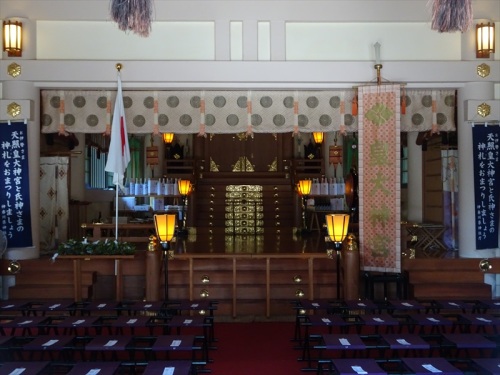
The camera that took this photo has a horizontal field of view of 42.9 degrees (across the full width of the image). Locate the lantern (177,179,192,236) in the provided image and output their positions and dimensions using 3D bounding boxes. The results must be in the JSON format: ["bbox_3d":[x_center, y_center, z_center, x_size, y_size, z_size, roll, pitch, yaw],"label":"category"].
[{"bbox_3d":[-1.418,0.450,13.735,0.277,1.220,0.277,0,0,-1],"label":"lantern"}]

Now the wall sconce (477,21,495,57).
[{"bbox_3d":[3.316,-2.075,8.959,0.251,0.456,0.205,0,0,-1],"label":"wall sconce"}]

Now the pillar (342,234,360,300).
[{"bbox_3d":[1.312,1.113,8.180,0.195,1.025,0.195,0,0,-1],"label":"pillar"}]

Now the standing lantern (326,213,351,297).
[{"bbox_3d":[1.108,0.975,8.050,0.290,1.290,0.290,0,-1,-1],"label":"standing lantern"}]

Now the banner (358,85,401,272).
[{"bbox_3d":[1.647,-0.114,8.050,0.540,2.370,0.050,0,-1,16],"label":"banner"}]

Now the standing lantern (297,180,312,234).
[{"bbox_3d":[1.330,0.471,15.200,0.285,1.270,0.285,0,-1,-1],"label":"standing lantern"}]

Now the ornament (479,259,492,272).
[{"bbox_3d":[3.360,1.110,9.050,0.175,0.175,0.090,0,-1,-1],"label":"ornament"}]

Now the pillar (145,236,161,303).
[{"bbox_3d":[-1.243,1.134,8.100,0.190,1.020,0.190,0,-1,-1],"label":"pillar"}]

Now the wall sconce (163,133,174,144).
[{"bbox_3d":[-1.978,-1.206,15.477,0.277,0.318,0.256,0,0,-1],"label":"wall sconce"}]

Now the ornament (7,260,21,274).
[{"bbox_3d":[-3.301,1.123,8.897,0.174,0.174,0.082,0,0,-1],"label":"ornament"}]

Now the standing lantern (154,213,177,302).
[{"bbox_3d":[-1.064,0.976,8.000,0.290,1.290,0.290,0,-1,-1],"label":"standing lantern"}]

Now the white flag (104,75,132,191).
[{"bbox_3d":[-1.690,-0.714,8.100,0.320,1.450,0.180,0,-1,-1],"label":"white flag"}]

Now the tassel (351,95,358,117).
[{"bbox_3d":[1.348,-1.048,8.149,0.072,0.267,0.072,0,0,-1],"label":"tassel"}]

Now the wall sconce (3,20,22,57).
[{"bbox_3d":[-3.291,-2.064,8.825,0.251,0.456,0.205,0,0,-1],"label":"wall sconce"}]

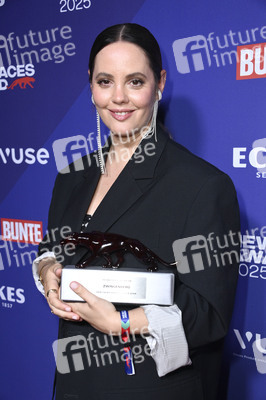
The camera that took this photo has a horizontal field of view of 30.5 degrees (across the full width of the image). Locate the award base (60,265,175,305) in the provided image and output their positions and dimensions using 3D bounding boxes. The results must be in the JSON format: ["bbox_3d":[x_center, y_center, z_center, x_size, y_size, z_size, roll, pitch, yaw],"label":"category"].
[{"bbox_3d":[-0.027,0.157,0.907,0.204,0.057,0.053,3,0,0],"label":"award base"}]

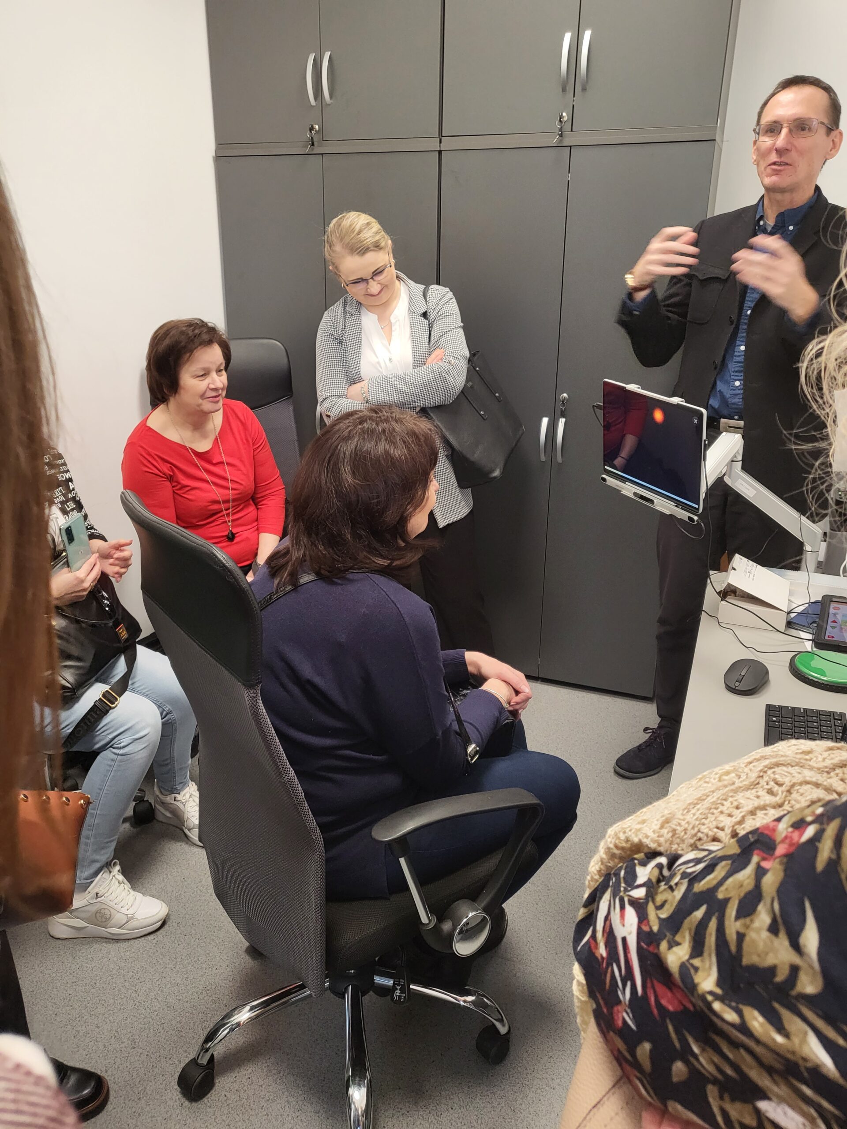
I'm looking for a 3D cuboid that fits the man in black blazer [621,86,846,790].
[{"bbox_3d":[0.768,-0.249,2.250,0.500,1.840,0.670,-15,24,-38],"label":"man in black blazer"}]

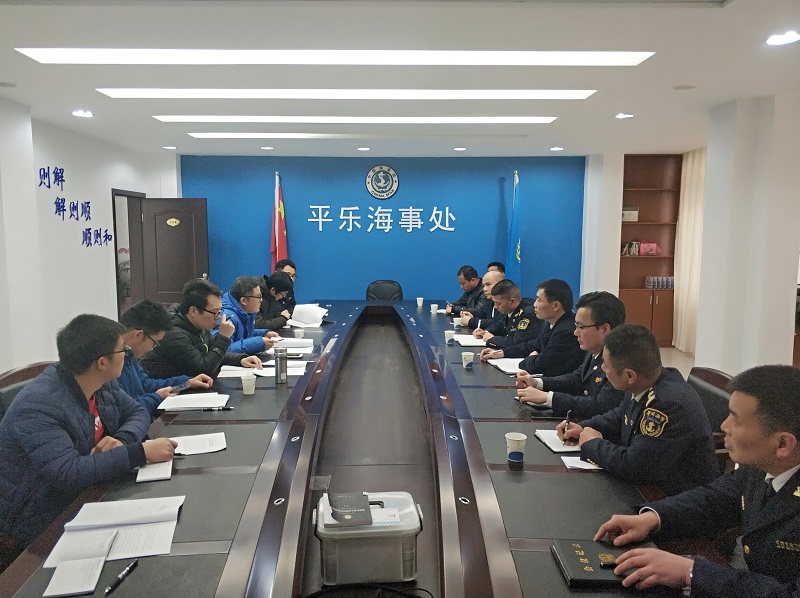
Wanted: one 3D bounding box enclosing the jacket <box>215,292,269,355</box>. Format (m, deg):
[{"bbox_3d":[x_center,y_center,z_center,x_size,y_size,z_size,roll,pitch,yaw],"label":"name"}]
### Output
[{"bbox_3d":[-1.145,0.270,4.275,0.480,0.640,0.520,0,6,2],"label":"jacket"}]

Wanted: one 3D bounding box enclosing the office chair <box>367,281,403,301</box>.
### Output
[{"bbox_3d":[-0.189,0.255,7.652,0.580,0.970,0.600,0,6,-1],"label":"office chair"}]

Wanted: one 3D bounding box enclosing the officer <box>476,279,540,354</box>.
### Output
[{"bbox_3d":[0.859,0.473,4.500,0.700,1.230,0.570,0,6,-1],"label":"officer"}]

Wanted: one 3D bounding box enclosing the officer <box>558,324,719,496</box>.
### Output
[{"bbox_3d":[0.796,0.700,2.286,0.700,1.240,0.540,0,6,-1],"label":"officer"}]

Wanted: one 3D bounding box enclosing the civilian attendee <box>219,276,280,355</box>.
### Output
[{"bbox_3d":[-1.126,0.483,4.224,0.720,1.270,0.570,0,6,-4],"label":"civilian attendee"}]

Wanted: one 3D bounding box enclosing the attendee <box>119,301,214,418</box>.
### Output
[{"bbox_3d":[-1.288,0.629,3.039,0.740,1.240,0.570,-1,6,-7],"label":"attendee"}]

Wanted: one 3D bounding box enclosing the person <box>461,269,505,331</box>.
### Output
[{"bbox_3d":[0.750,0.381,5.319,0.700,1.240,0.520,0,6,-1],"label":"person"}]

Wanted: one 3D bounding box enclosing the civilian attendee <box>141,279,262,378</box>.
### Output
[{"bbox_3d":[-1.149,0.542,3.506,0.760,1.310,0.580,0,6,-1],"label":"civilian attendee"}]

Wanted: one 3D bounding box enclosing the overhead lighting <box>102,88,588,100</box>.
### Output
[{"bbox_3d":[-0.371,-1.533,4.622,3.590,0.060,0.330,0,6,-1],"label":"overhead lighting"}]

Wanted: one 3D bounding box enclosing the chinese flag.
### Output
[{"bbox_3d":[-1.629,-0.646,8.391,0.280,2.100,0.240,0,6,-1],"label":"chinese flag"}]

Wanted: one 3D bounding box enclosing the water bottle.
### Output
[{"bbox_3d":[-0.642,0.355,3.364,0.066,0.200,0.066,0,6,-1],"label":"water bottle"}]

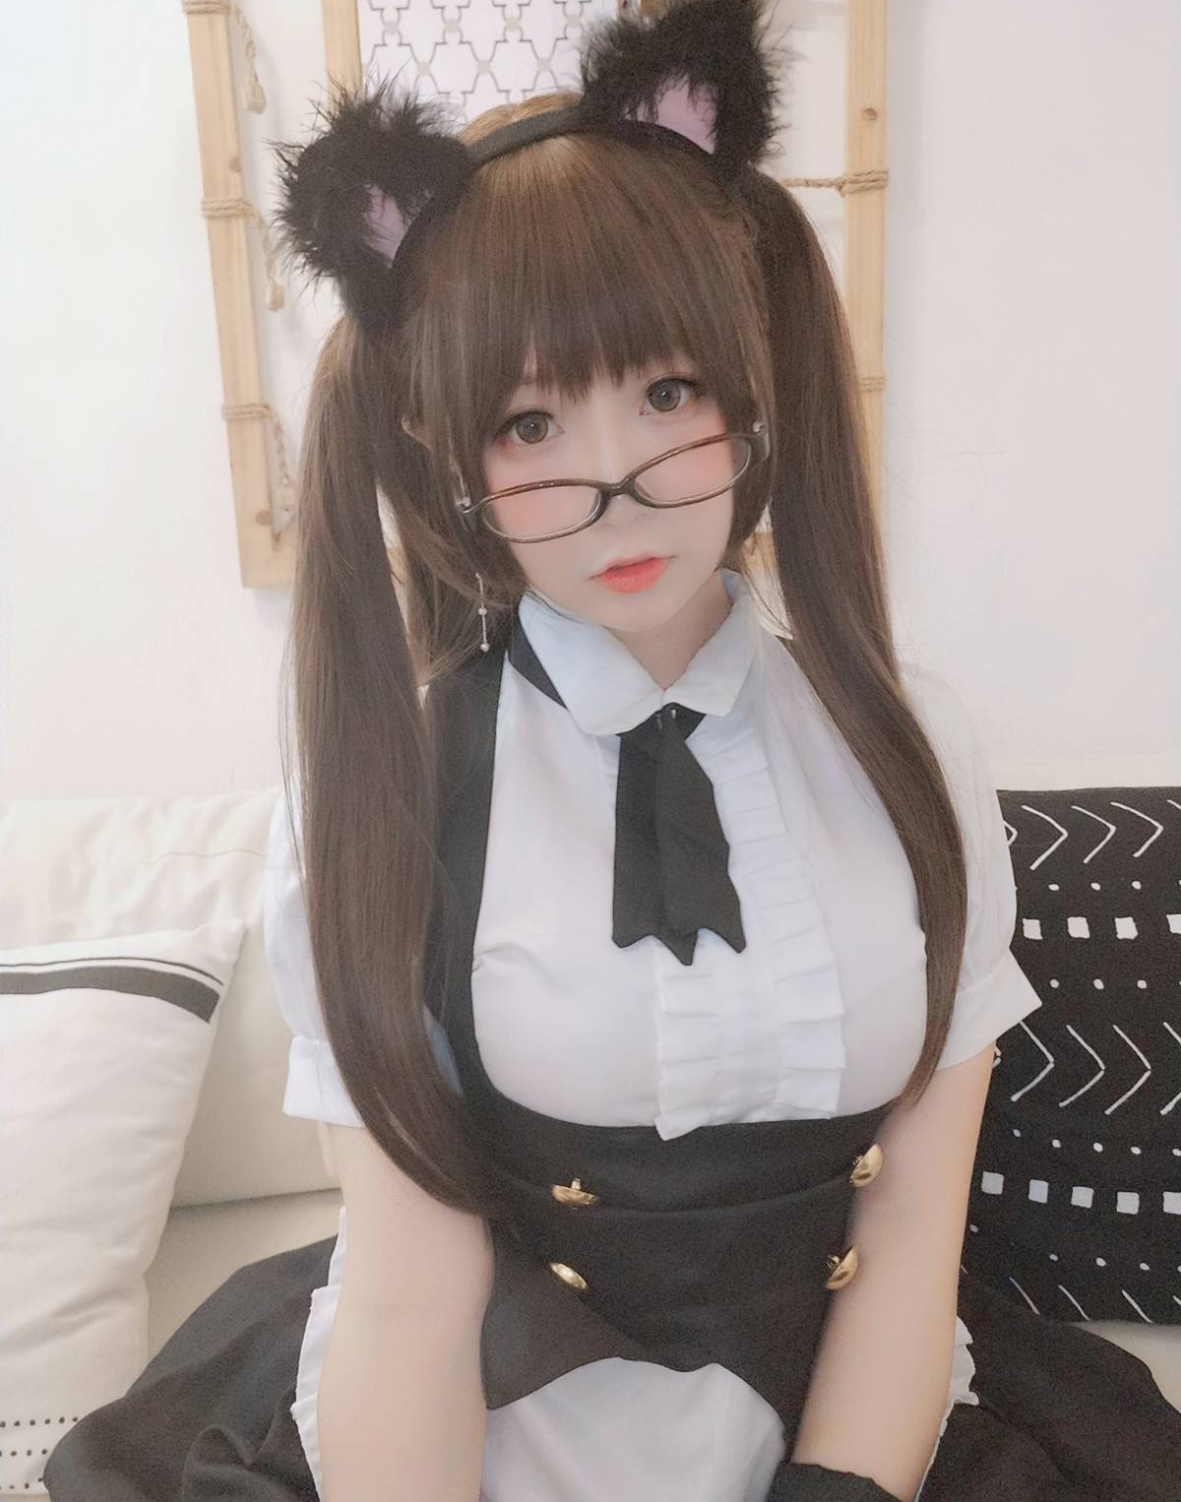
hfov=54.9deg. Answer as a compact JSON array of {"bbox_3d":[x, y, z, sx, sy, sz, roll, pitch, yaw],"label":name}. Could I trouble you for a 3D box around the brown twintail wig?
[{"bbox_3d":[0.011,-0.048,0.652,0.385,0.623,0.244,-5,10,-2],"label":"brown twintail wig"}]

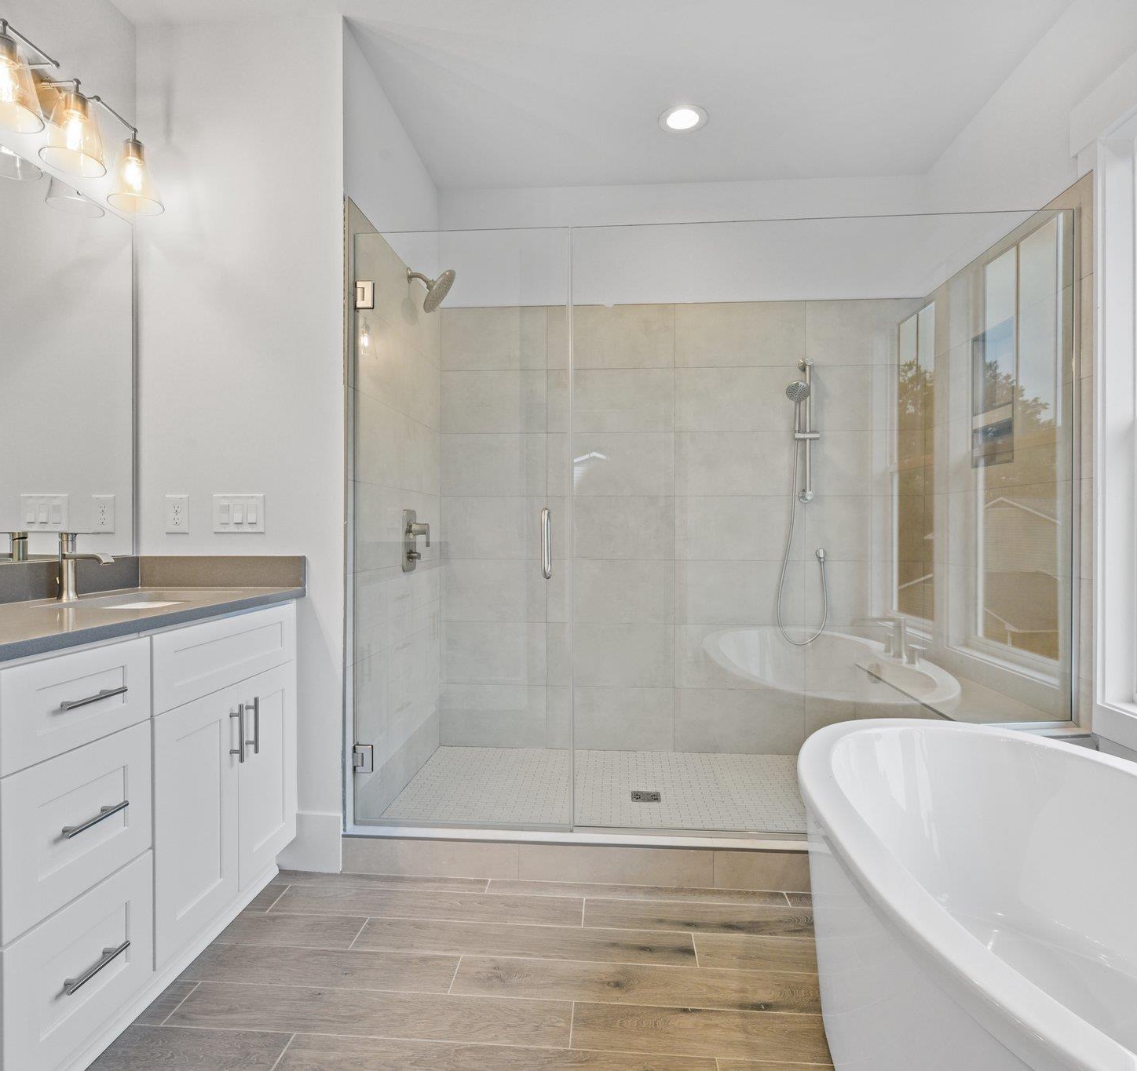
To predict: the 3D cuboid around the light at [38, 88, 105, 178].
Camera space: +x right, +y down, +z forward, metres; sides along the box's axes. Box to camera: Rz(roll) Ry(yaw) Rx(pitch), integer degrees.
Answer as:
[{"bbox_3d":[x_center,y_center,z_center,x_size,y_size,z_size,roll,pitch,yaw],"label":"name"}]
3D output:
[{"bbox_3d":[-1.332,-1.102,1.808,0.147,0.192,0.147,0,0,4],"label":"light"}]

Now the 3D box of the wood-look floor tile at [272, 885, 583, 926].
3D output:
[{"bbox_3d":[-0.407,1.089,1.959,0.904,0.010,0.143,0,0,4],"label":"wood-look floor tile"}]

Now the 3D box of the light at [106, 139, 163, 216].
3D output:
[{"bbox_3d":[-1.315,-1.104,2.039,0.147,0.192,0.147,0,0,4],"label":"light"}]

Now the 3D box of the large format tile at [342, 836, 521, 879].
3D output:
[{"bbox_3d":[-0.438,1.023,2.124,0.566,0.118,0.010,0,0,4],"label":"large format tile"}]

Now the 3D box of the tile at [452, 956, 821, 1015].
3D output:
[{"bbox_3d":[0.174,1.092,1.622,0.902,0.010,0.143,0,0,4],"label":"tile"}]

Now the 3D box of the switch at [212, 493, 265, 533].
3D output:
[{"bbox_3d":[-1.062,-0.069,2.158,0.170,0.127,0.009,0,0,4],"label":"switch"}]

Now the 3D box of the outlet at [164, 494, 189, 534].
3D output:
[{"bbox_3d":[-1.272,-0.068,2.174,0.081,0.125,0.008,0,0,4],"label":"outlet"}]

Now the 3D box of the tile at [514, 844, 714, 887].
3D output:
[{"bbox_3d":[0.146,1.024,2.080,0.606,0.118,0.010,0,0,4],"label":"tile"}]

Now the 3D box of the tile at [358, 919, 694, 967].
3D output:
[{"bbox_3d":[-0.116,1.090,1.790,0.901,0.010,0.143,0,0,4],"label":"tile"}]

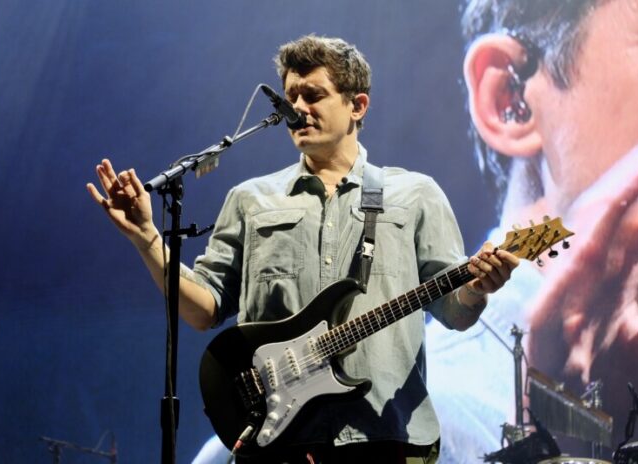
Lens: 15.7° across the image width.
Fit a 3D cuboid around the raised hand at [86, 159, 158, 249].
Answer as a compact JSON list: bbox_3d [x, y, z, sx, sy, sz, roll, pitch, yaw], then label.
[{"bbox_3d":[-0.455,-0.066,5.370,0.130,0.210,0.100,-22,-3,-10],"label":"raised hand"}]

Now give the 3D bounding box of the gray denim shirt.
[{"bbox_3d":[0.027,0.151,5.500,0.615,0.745,0.320,-2,-16,11],"label":"gray denim shirt"}]

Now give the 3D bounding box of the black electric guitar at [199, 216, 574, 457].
[{"bbox_3d":[0.154,0.203,5.334,0.963,0.320,0.070,-28,-29,13],"label":"black electric guitar"}]

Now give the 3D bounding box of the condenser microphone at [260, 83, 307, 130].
[{"bbox_3d":[-0.086,-0.292,5.450,0.047,0.047,0.170,-10,-37,32],"label":"condenser microphone"}]

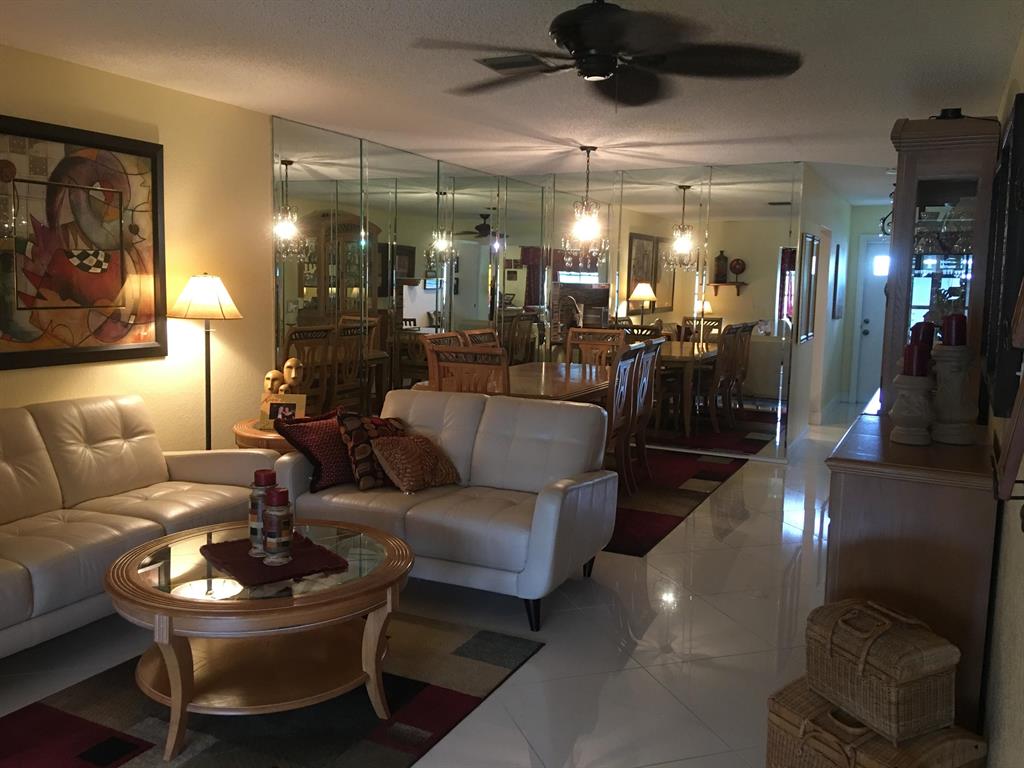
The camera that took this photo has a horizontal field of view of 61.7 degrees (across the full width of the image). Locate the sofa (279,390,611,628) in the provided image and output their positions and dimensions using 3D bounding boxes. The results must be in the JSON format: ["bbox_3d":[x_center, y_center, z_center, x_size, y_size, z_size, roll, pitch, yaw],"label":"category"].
[{"bbox_3d":[-0.295,0.525,4.118,1.430,0.855,0.840,4,7,25],"label":"sofa"}]

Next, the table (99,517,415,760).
[{"bbox_3d":[-0.845,0.831,2.968,1.000,0.490,1.000,1,6,0],"label":"table"}]

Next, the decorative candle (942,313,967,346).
[{"bbox_3d":[1.575,-0.194,3.051,0.080,0.105,0.080,4,7,27],"label":"decorative candle"}]

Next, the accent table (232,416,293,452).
[{"bbox_3d":[-1.243,0.541,4.992,0.730,0.600,0.730,4,7,26],"label":"accent table"}]

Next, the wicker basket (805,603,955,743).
[{"bbox_3d":[0.982,0.744,2.279,0.216,0.240,0.320,-2,7,-24],"label":"wicker basket"}]

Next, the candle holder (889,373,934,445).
[{"bbox_3d":[1.515,0.096,3.236,0.140,0.250,0.140,4,7,26],"label":"candle holder"}]

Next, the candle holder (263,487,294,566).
[{"bbox_3d":[-0.814,0.494,2.982,0.097,0.250,0.097,1,7,0],"label":"candle holder"}]

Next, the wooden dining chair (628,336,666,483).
[{"bbox_3d":[0.771,0.208,6.213,0.560,1.050,0.470,4,7,27],"label":"wooden dining chair"}]

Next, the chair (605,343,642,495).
[{"bbox_3d":[0.605,0.248,5.800,0.570,1.050,0.480,4,7,26],"label":"chair"}]

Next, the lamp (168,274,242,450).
[{"bbox_3d":[-1.685,0.124,4.775,0.407,1.456,0.407,4,7,27],"label":"lamp"}]

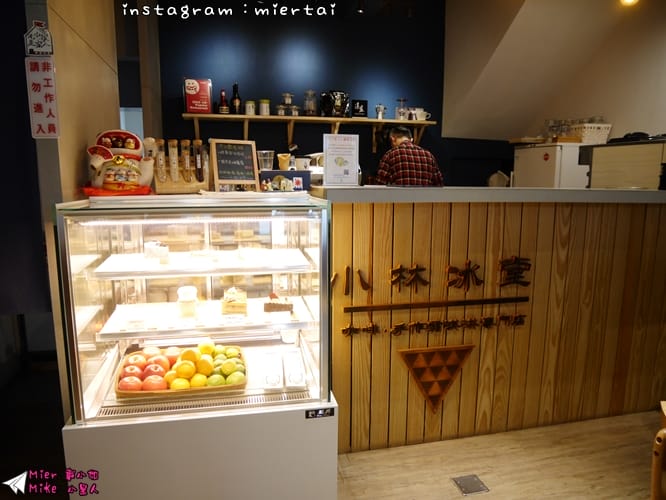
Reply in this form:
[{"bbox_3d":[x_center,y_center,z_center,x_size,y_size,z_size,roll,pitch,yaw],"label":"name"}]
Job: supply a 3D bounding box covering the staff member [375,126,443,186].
[{"bbox_3d":[0.562,-0.111,3.491,0.500,1.620,0.420,-2,10,-14],"label":"staff member"}]

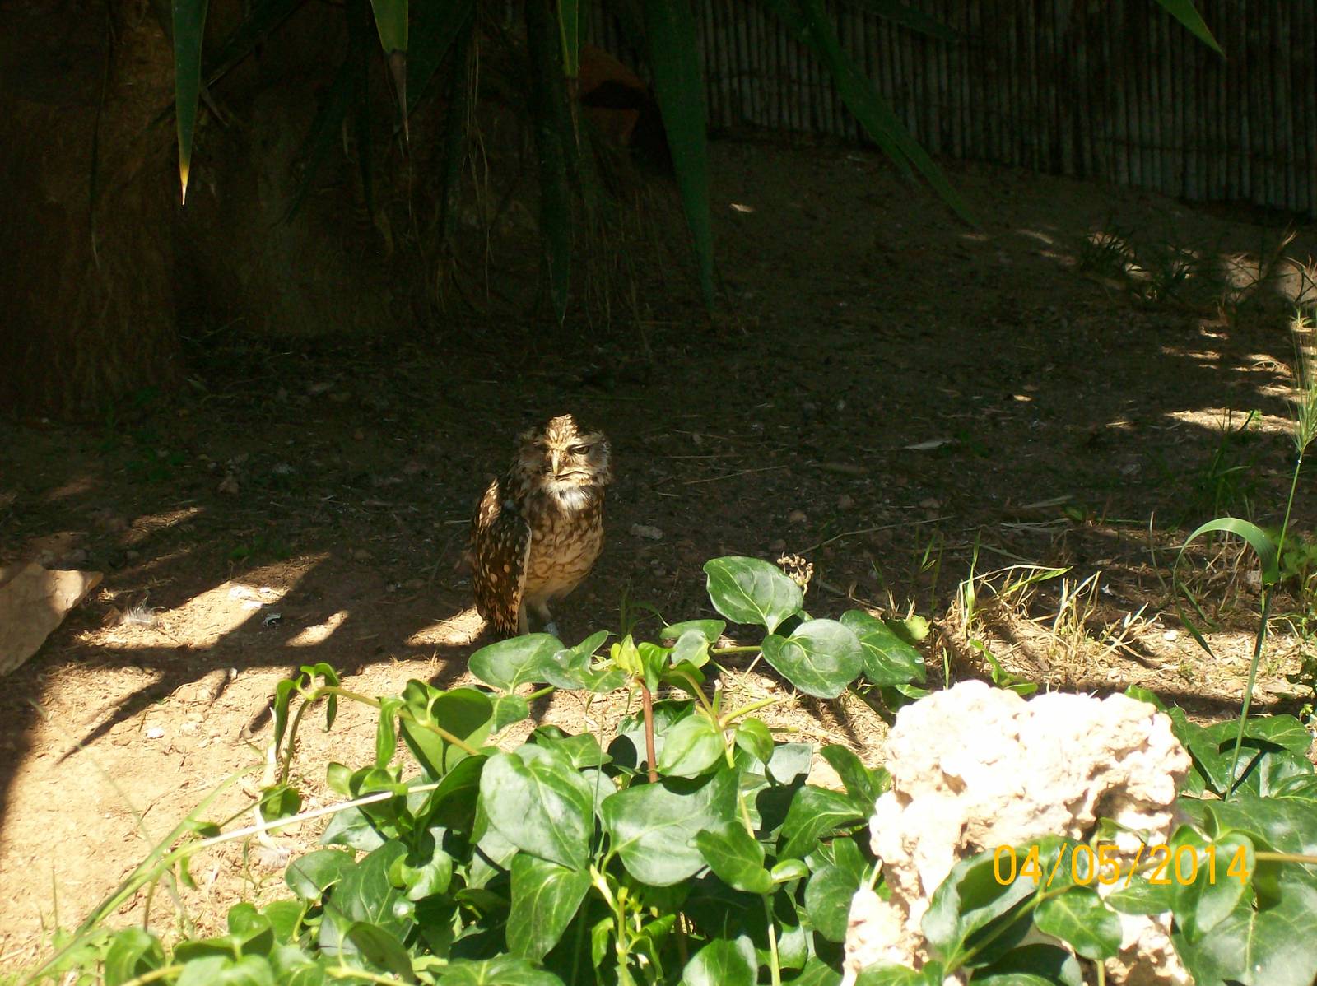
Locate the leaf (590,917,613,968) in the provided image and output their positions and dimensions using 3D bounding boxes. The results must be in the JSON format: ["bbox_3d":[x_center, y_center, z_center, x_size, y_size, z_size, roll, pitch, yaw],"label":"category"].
[{"bbox_3d":[-0.045,0.352,3.220,0.020,0.043,0.014,4,-25,21],"label":"leaf"}]

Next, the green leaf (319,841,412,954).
[{"bbox_3d":[-0.234,0.320,3.280,0.075,0.020,0.090,8,51,14],"label":"green leaf"}]

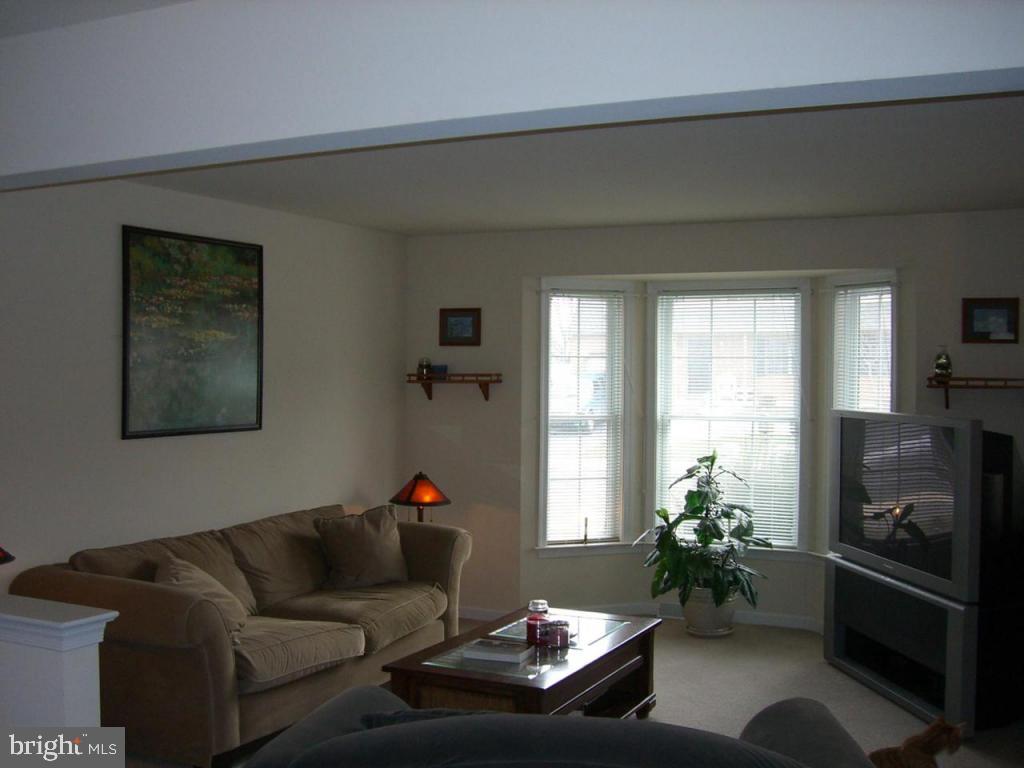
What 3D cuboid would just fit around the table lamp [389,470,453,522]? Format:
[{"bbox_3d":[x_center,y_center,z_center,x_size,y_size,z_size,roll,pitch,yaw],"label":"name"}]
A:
[{"bbox_3d":[-0.568,0.787,6.993,0.390,0.480,0.390,1,1,0],"label":"table lamp"}]

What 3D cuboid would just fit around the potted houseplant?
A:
[{"bbox_3d":[1.177,0.956,6.751,0.730,1.080,0.680,1,1,27],"label":"potted houseplant"}]

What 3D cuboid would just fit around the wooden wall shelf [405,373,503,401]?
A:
[{"bbox_3d":[-0.364,0.019,7.045,0.610,0.165,0.130,1,1,27],"label":"wooden wall shelf"}]

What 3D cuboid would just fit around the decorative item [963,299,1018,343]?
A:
[{"bbox_3d":[2.415,-0.320,5.675,0.285,0.235,0.030,1,1,27],"label":"decorative item"}]

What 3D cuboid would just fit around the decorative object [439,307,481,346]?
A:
[{"bbox_3d":[-0.332,-0.356,7.081,0.290,0.235,0.030,1,1,27],"label":"decorative object"}]

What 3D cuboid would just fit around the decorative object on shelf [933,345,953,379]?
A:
[{"bbox_3d":[2.194,-0.099,5.719,0.090,0.195,0.090,1,1,27],"label":"decorative object on shelf"}]

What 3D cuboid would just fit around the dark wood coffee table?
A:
[{"bbox_3d":[0.096,1.279,4.609,0.660,0.460,1.240,1,1,27],"label":"dark wood coffee table"}]

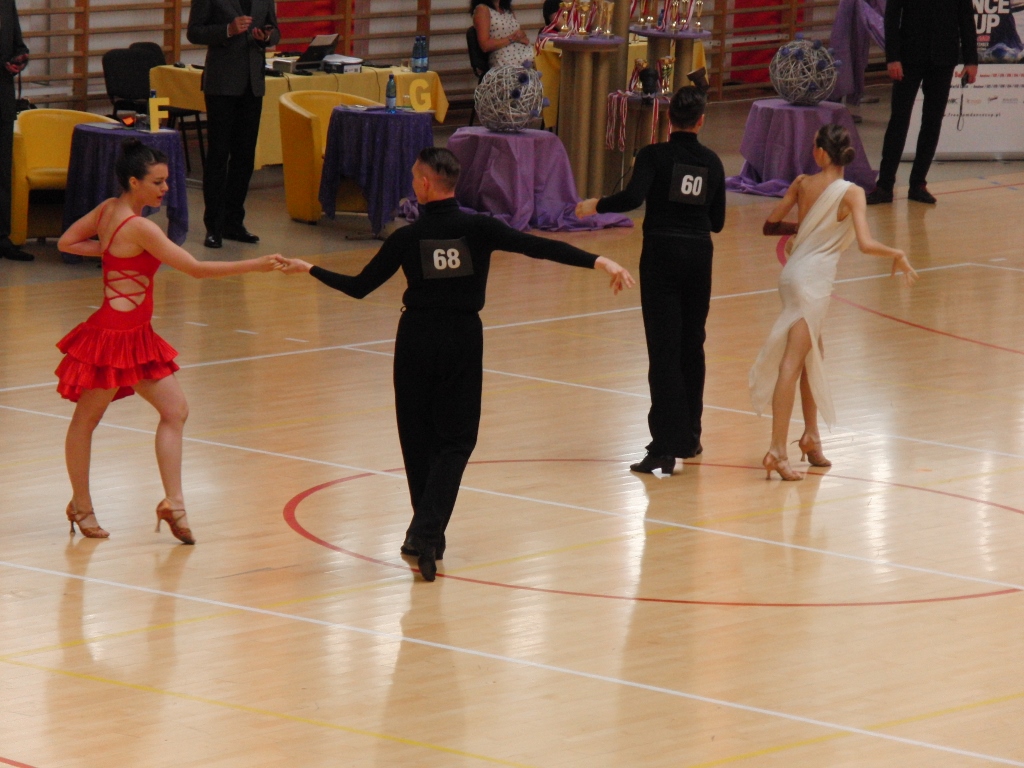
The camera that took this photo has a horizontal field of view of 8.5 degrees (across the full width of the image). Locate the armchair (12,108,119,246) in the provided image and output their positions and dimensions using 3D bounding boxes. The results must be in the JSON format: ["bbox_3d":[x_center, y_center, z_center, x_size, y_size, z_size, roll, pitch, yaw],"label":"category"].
[{"bbox_3d":[-2.592,-1.212,39.792,0.730,0.720,0.670,0,9,-15],"label":"armchair"}]

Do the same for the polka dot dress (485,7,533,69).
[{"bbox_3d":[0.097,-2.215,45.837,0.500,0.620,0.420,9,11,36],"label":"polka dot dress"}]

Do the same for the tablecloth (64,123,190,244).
[{"bbox_3d":[-2.188,-1.080,38.801,0.740,0.710,0.720,3,8,0],"label":"tablecloth"}]

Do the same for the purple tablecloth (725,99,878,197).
[{"bbox_3d":[1.895,-1.565,44.720,0.980,0.520,0.900,3,8,0],"label":"purple tablecloth"}]

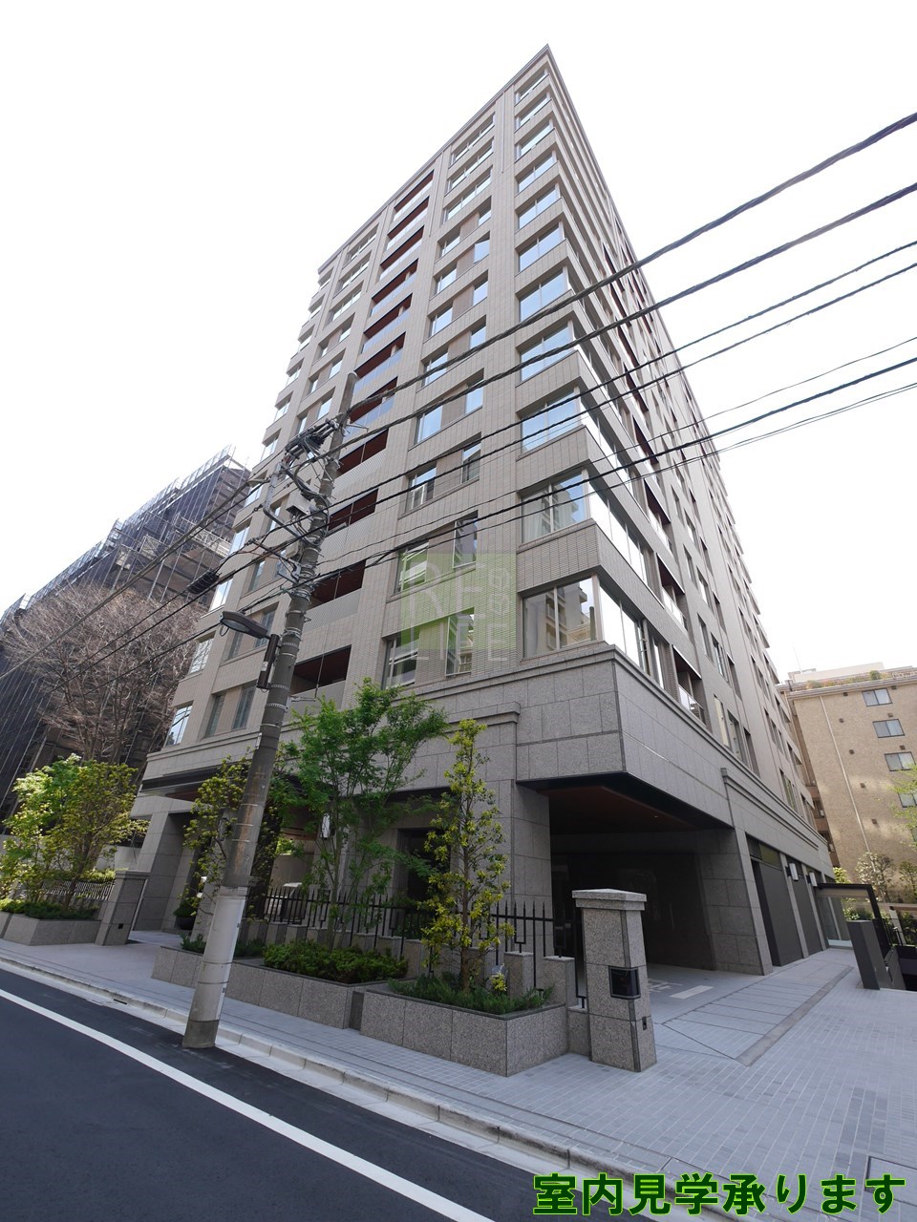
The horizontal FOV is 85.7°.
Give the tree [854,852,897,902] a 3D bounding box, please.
[{"bbox_3d":[29.705,19.579,35.191,2.300,4.400,2.300,-18,-36,34],"label":"tree"}]

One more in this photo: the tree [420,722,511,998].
[{"bbox_3d":[0.173,3.281,7.103,1.200,3.500,1.200,3,-29,1],"label":"tree"}]

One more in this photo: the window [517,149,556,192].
[{"bbox_3d":[3.718,-20.652,23.529,2.082,2.148,0.140,-18,-36,34],"label":"window"}]

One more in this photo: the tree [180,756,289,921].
[{"bbox_3d":[-4.760,4.944,10.685,1.850,3.650,1.750,-18,-36,34],"label":"tree"}]

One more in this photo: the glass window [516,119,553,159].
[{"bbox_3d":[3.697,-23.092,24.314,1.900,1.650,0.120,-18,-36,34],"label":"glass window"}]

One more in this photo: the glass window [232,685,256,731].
[{"bbox_3d":[-8.262,3.782,19.412,1.017,1.919,0.140,-18,-36,34],"label":"glass window"}]

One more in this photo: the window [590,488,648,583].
[{"bbox_3d":[4.495,-2.045,13.711,0.120,1.650,3.800,-18,-36,34],"label":"window"}]

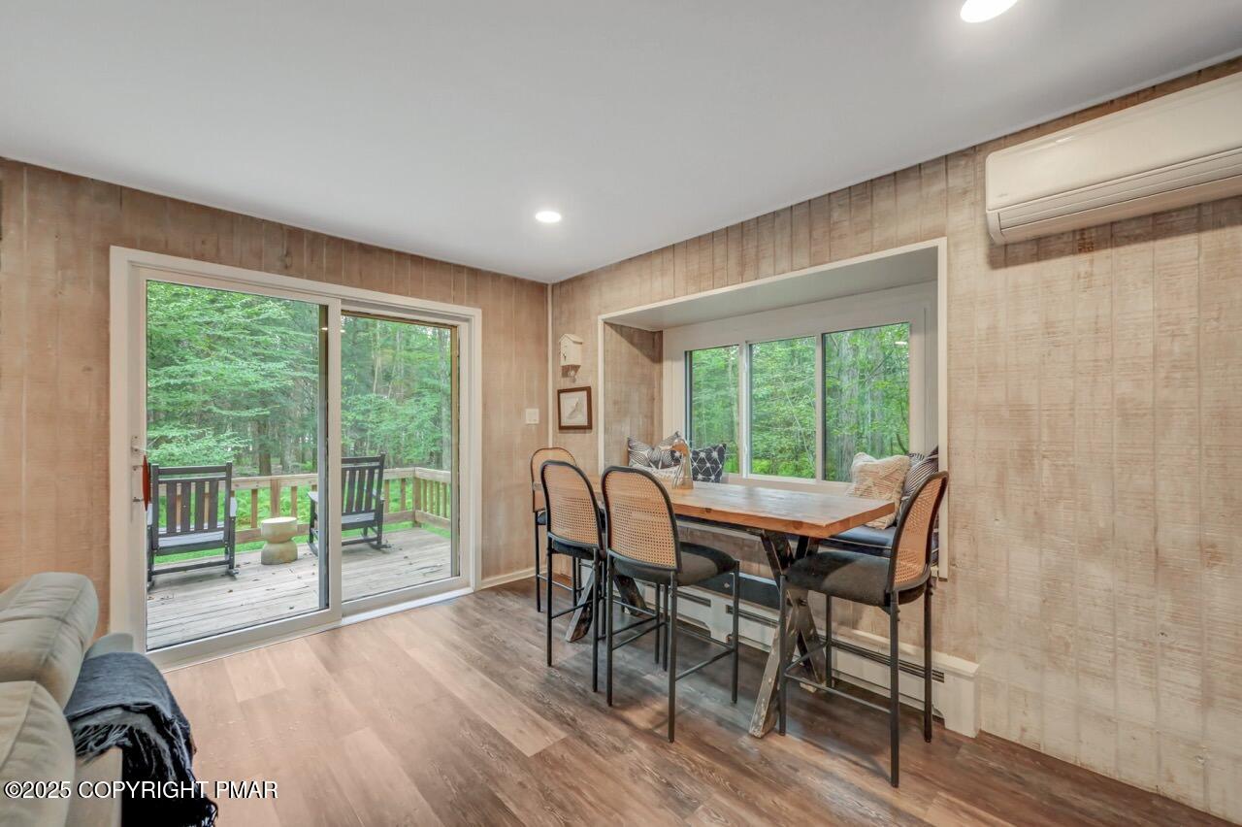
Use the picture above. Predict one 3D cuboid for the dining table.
[{"bbox_3d":[0.333,0.850,2.530,1.773,0.906,0.729,-1,-1,45],"label":"dining table"}]

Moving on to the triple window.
[{"bbox_3d":[1.042,-0.028,3.162,1.497,0.936,0.089,-1,-1,45],"label":"triple window"}]

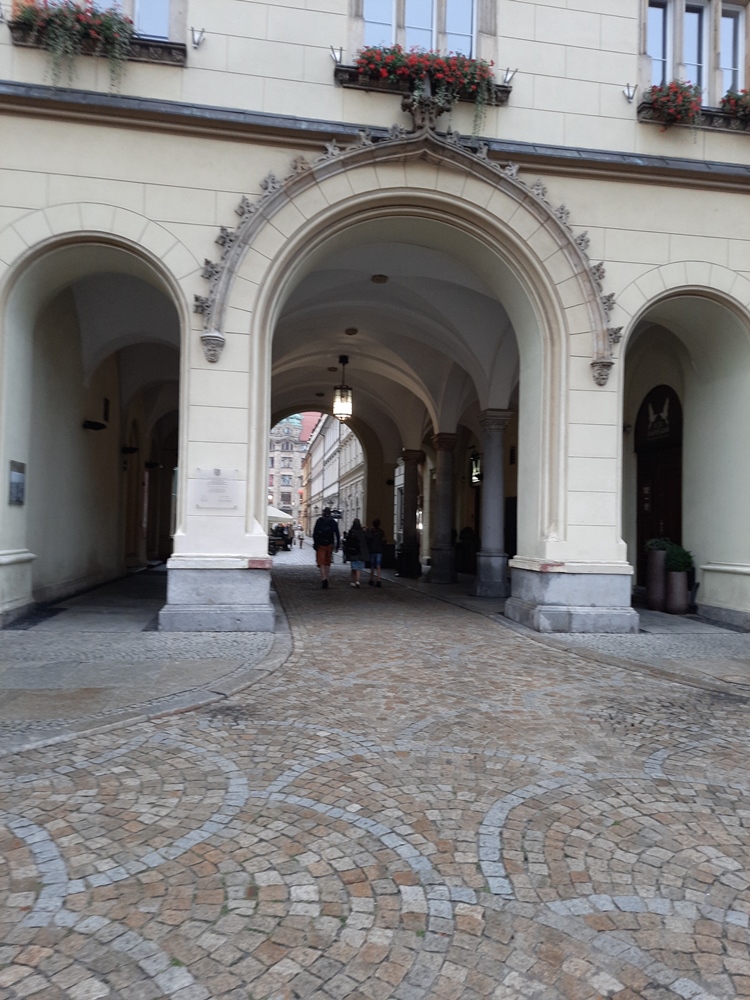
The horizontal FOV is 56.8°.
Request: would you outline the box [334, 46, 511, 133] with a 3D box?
[{"bbox_3d":[0.701,-5.726,9.751,2.480,1.000,0.460,2,-1,-9],"label":"box"}]

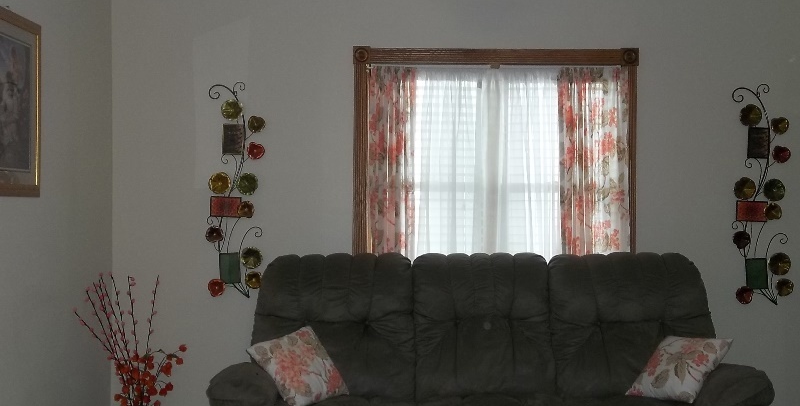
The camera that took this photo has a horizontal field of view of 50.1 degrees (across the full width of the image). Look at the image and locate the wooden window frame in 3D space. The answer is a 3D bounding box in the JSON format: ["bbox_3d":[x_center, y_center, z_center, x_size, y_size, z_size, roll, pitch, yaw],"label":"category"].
[{"bbox_3d":[0.470,-0.080,4.210,1.400,1.370,0.070,0,0,0],"label":"wooden window frame"}]

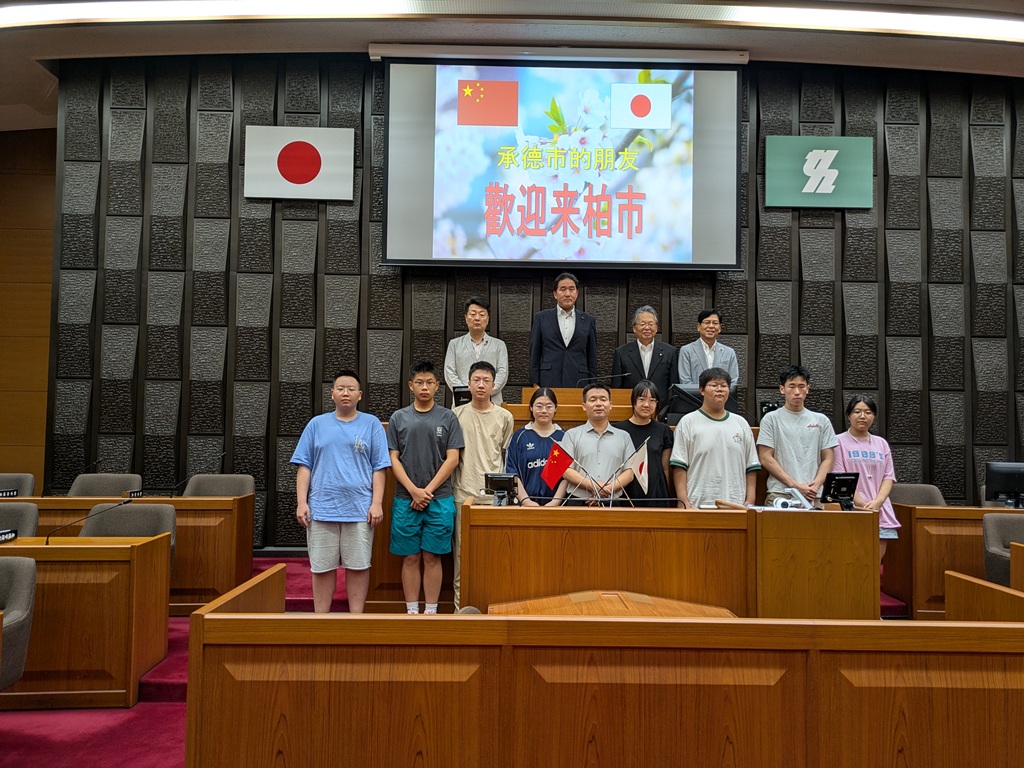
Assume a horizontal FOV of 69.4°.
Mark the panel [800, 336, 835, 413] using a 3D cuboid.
[{"bbox_3d":[2.867,0.049,6.899,0.336,0.993,0.060,1,-2,-1],"label":"panel"}]

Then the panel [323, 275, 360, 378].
[{"bbox_3d":[-1.585,-0.517,6.850,0.336,0.993,0.060,1,-2,-1],"label":"panel"}]

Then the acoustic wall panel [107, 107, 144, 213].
[{"bbox_3d":[-3.591,-2.060,6.877,0.336,0.993,0.060,1,-2,-1],"label":"acoustic wall panel"}]

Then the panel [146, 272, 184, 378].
[{"bbox_3d":[-3.217,-0.545,6.852,0.338,1.015,0.085,1,-2,-1],"label":"panel"}]

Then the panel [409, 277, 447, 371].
[{"bbox_3d":[-0.749,-0.493,6.669,0.326,0.965,0.059,1,-2,-1],"label":"panel"}]

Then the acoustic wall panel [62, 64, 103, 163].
[{"bbox_3d":[-4.007,-2.559,6.922,0.338,0.964,0.085,1,-2,-1],"label":"acoustic wall panel"}]

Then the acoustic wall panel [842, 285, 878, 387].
[{"bbox_3d":[3.279,-0.451,6.925,0.336,0.993,0.060,1,-2,-1],"label":"acoustic wall panel"}]

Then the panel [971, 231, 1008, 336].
[{"bbox_3d":[4.359,-0.915,6.740,0.326,0.965,0.059,1,-2,0],"label":"panel"}]

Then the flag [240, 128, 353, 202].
[{"bbox_3d":[-1.900,-1.975,6.633,0.963,0.644,0.034,1,-2,-1],"label":"flag"}]

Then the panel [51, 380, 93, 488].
[{"bbox_3d":[-4.047,0.458,6.799,0.338,1.015,0.085,1,-2,-1],"label":"panel"}]

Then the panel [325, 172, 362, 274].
[{"bbox_3d":[-1.521,-1.483,6.690,0.326,0.965,0.059,1,-2,-1],"label":"panel"}]

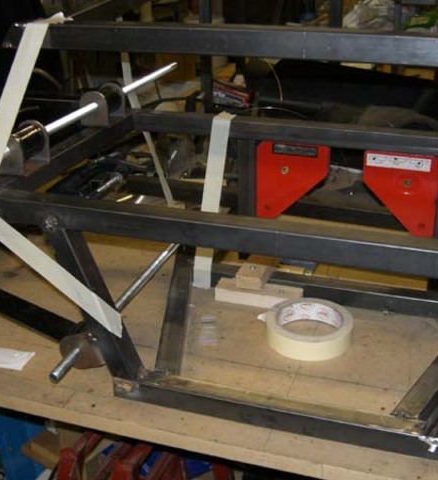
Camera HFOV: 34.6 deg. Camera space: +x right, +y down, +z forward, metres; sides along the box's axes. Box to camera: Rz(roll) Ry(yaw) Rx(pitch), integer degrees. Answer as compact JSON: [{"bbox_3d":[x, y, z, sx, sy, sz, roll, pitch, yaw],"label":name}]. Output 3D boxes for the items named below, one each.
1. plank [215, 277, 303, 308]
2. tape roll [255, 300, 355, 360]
[{"bbox_3d":[0.051,0.070,0.907,0.109,0.018,0.030,7,27,18],"label":"plank"},{"bbox_3d":[0.106,0.103,0.824,0.101,0.024,0.101,-1,25,1],"label":"tape roll"}]

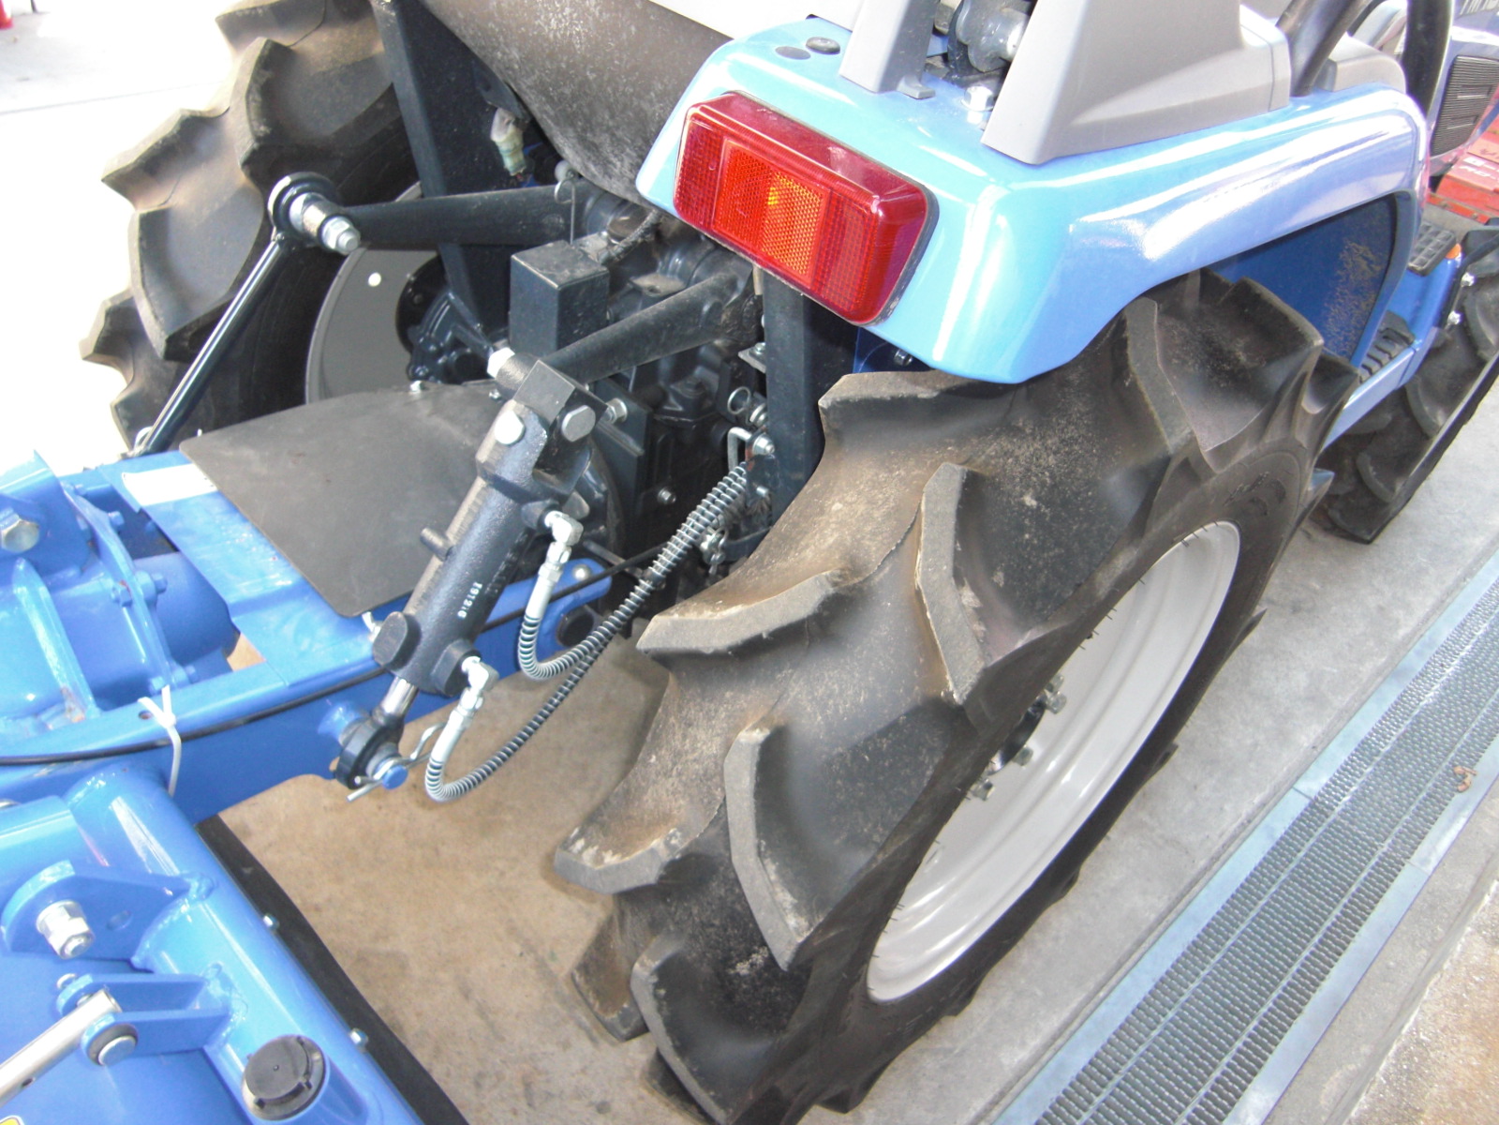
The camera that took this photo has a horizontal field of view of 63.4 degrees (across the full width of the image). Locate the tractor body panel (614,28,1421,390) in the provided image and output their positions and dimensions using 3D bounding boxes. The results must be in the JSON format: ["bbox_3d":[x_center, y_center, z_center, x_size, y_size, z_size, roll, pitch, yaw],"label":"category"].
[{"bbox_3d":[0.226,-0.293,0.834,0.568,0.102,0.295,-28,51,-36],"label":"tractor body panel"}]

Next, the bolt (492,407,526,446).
[{"bbox_3d":[-0.158,-0.089,0.797,0.022,0.022,0.010,37,18,30],"label":"bolt"}]

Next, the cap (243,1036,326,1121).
[{"bbox_3d":[-0.241,0.267,0.627,0.042,0.012,0.042,2,52,-2],"label":"cap"}]

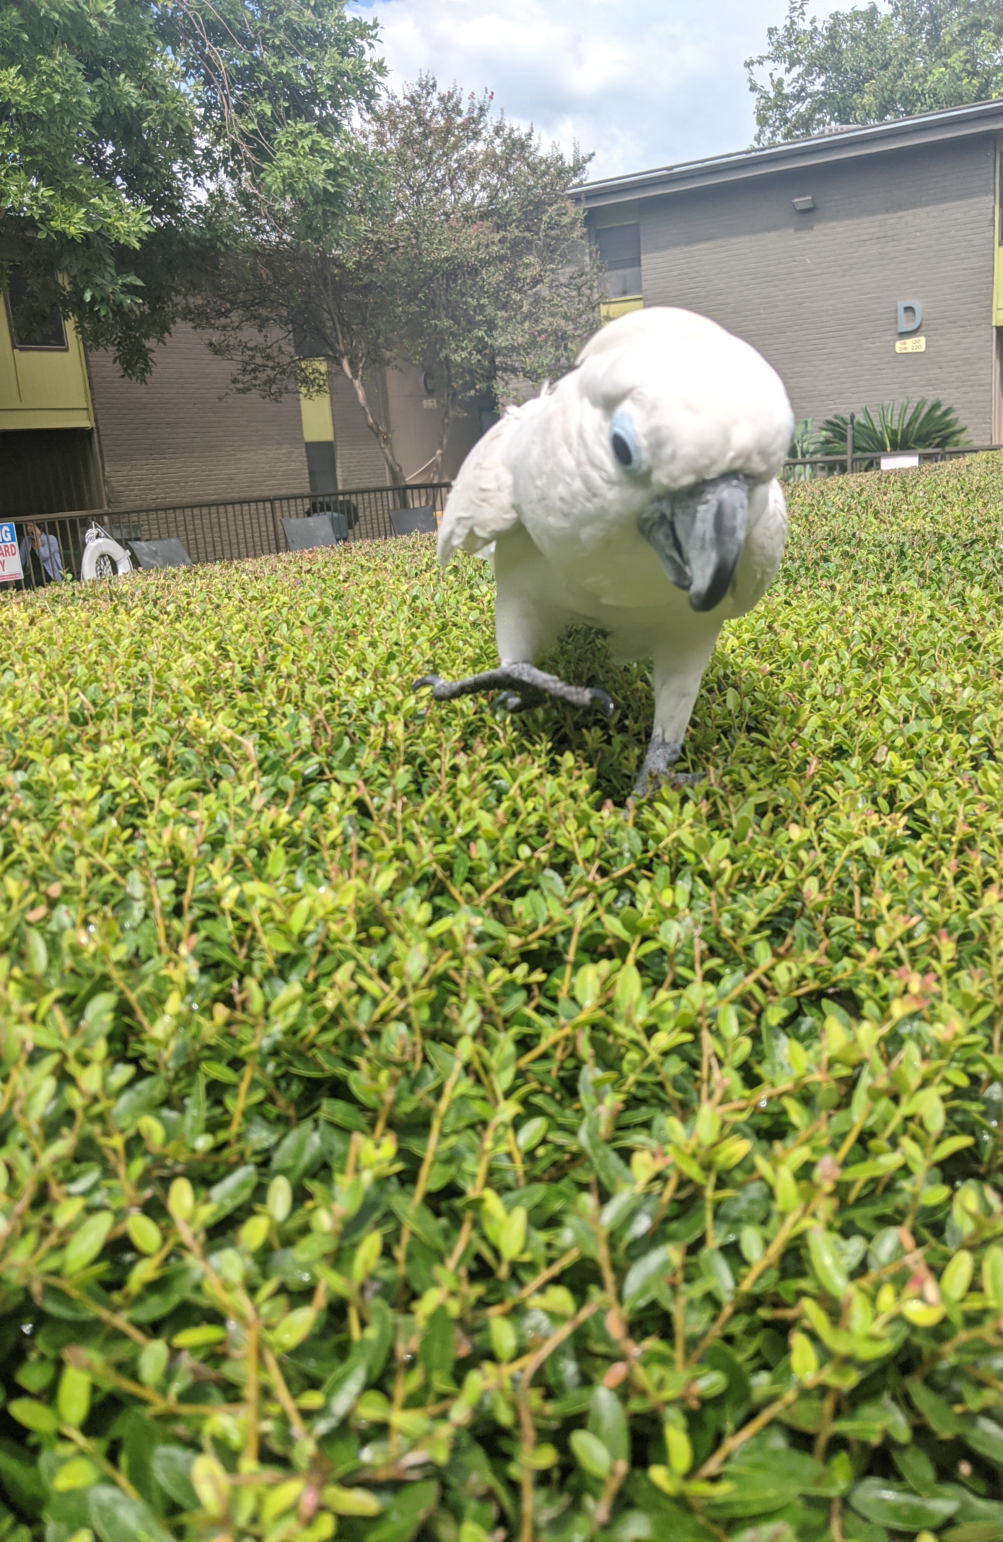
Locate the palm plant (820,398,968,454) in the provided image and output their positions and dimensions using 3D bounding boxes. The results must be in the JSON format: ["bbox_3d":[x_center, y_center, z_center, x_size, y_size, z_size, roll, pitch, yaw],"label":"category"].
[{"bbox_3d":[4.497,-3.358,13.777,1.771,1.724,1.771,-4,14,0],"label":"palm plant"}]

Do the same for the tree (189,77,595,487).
[{"bbox_3d":[-1.341,-5.776,16.358,5.487,6.617,5.048,-4,14,0],"label":"tree"}]

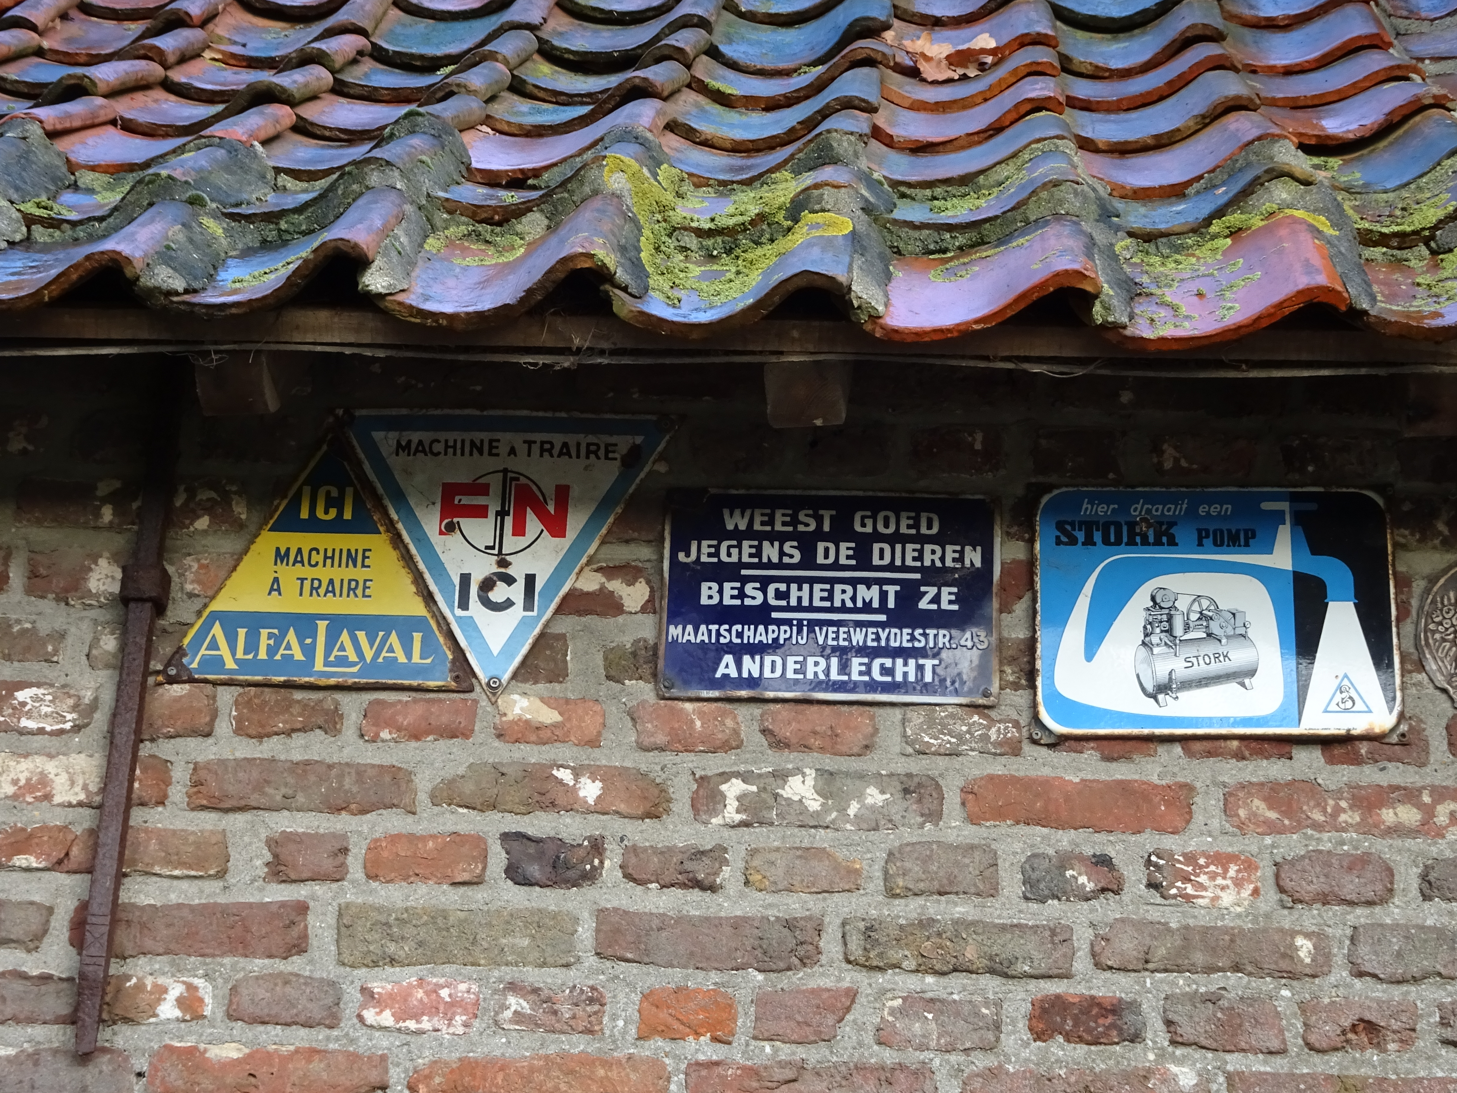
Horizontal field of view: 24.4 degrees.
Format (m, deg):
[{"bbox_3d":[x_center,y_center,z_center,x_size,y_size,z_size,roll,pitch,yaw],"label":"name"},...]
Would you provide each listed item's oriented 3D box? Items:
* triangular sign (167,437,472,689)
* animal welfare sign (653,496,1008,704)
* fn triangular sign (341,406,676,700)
[{"bbox_3d":[-0.364,0.011,3.050,0.280,0.245,0.015,1,-20,1],"label":"triangular sign"},{"bbox_3d":[0.092,0.045,3.030,0.302,0.197,0.015,1,-19,2],"label":"animal welfare sign"},{"bbox_3d":[-0.205,0.008,3.049,0.308,0.276,0.015,1,-20,1],"label":"fn triangular sign"}]

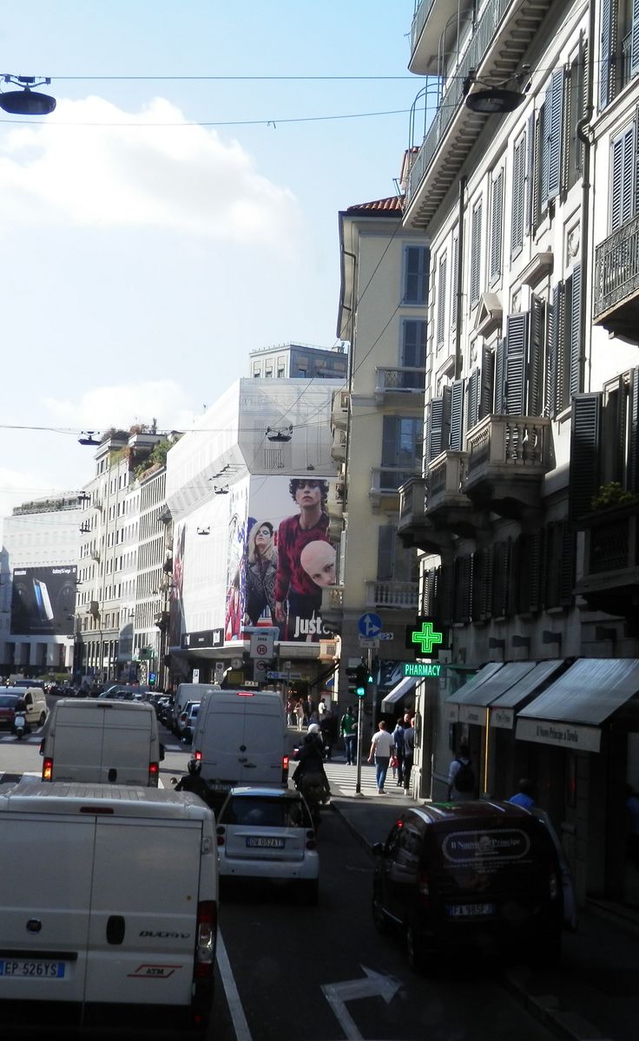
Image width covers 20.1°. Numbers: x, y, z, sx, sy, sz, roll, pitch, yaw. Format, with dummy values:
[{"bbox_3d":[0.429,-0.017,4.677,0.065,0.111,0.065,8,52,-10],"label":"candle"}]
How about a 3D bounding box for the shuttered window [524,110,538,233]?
[{"bbox_3d":[3.493,-5.752,29.812,0.070,1.950,0.600,3,-5,-4],"label":"shuttered window"}]

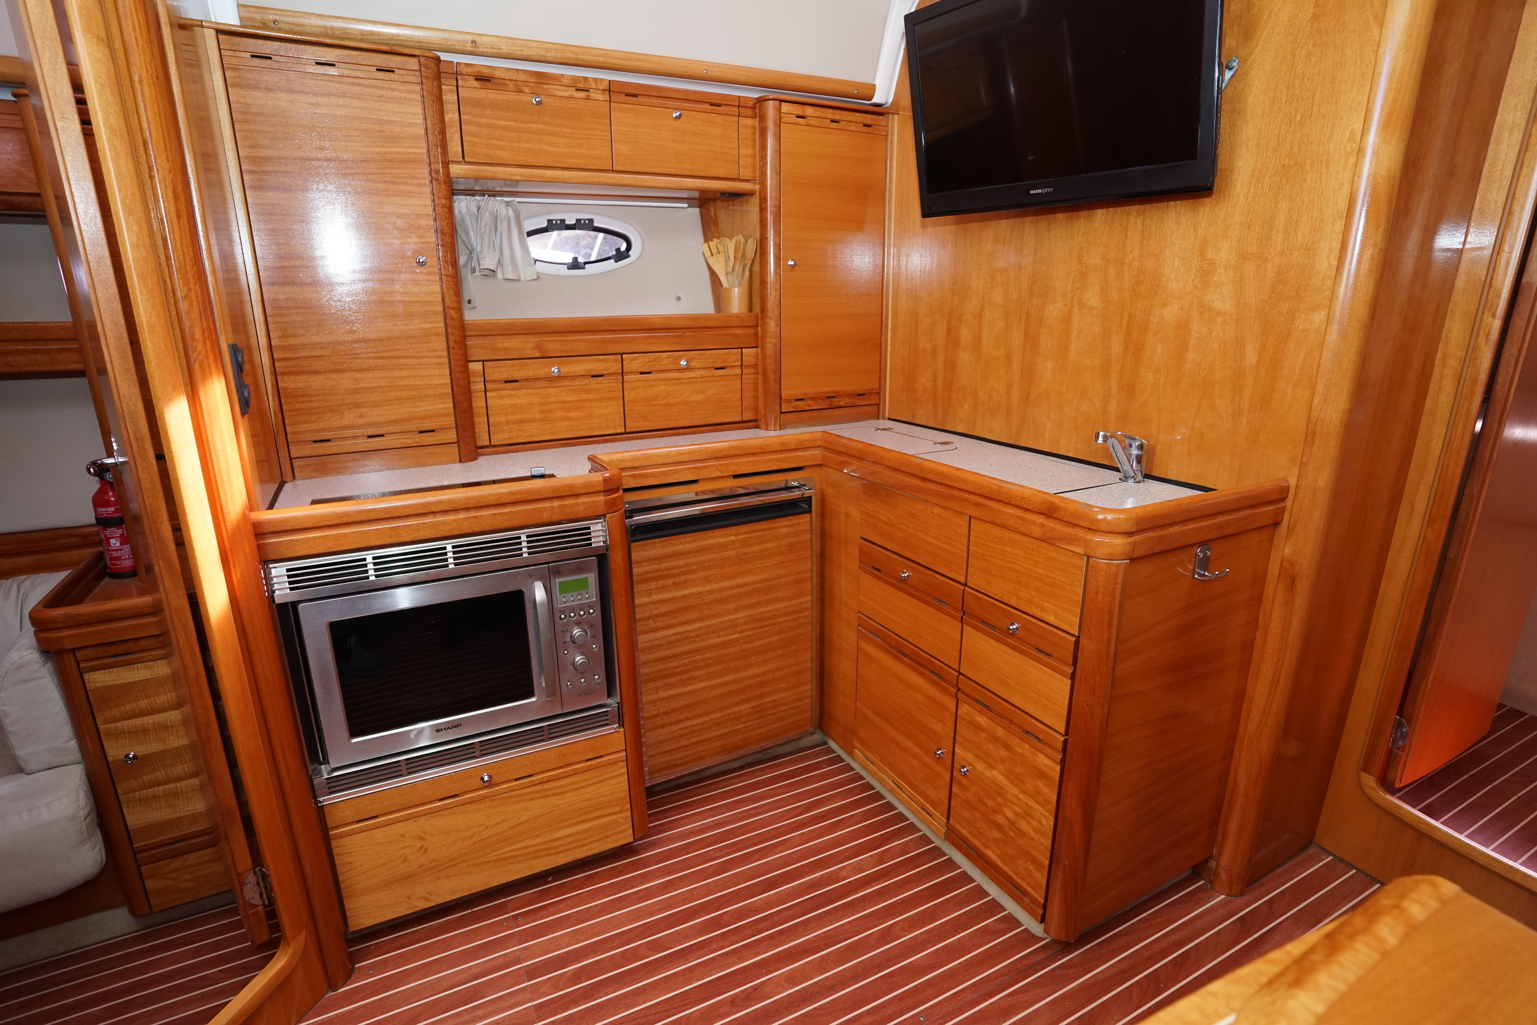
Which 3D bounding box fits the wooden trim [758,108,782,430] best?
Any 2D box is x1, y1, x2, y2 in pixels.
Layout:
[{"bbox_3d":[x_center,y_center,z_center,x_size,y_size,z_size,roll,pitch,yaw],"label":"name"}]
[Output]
[{"bbox_3d":[0.001,-0.662,2.030,0.058,0.870,0.055,-8,17,-24],"label":"wooden trim"}]

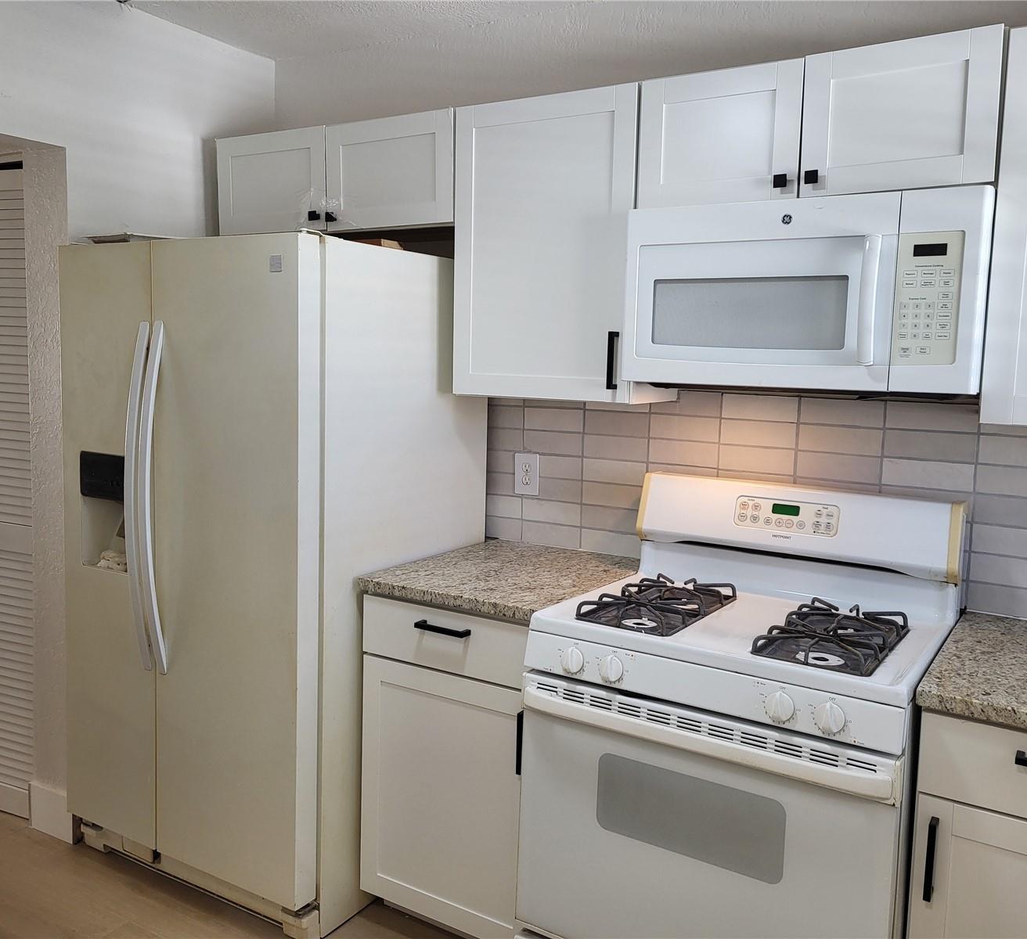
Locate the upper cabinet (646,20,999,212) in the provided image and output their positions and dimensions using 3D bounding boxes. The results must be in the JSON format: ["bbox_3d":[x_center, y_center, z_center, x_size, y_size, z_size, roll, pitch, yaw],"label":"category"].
[{"bbox_3d":[0.705,-0.747,2.160,0.770,0.300,0.324,5,8,31],"label":"upper cabinet"}]

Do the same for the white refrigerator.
[{"bbox_3d":[-0.689,0.254,2.776,0.897,1.748,0.830,5,8,31],"label":"white refrigerator"}]

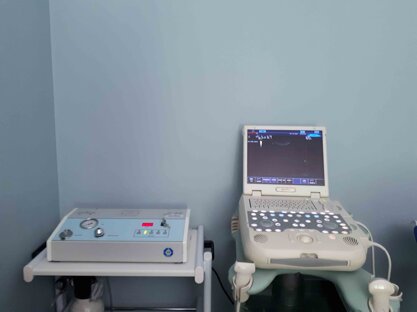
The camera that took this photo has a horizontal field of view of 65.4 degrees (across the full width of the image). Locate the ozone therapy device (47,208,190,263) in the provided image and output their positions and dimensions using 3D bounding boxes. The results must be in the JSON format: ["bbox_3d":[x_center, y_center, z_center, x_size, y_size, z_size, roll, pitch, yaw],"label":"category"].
[{"bbox_3d":[-0.291,0.274,1.157,0.440,0.113,0.241,0,6,1],"label":"ozone therapy device"}]

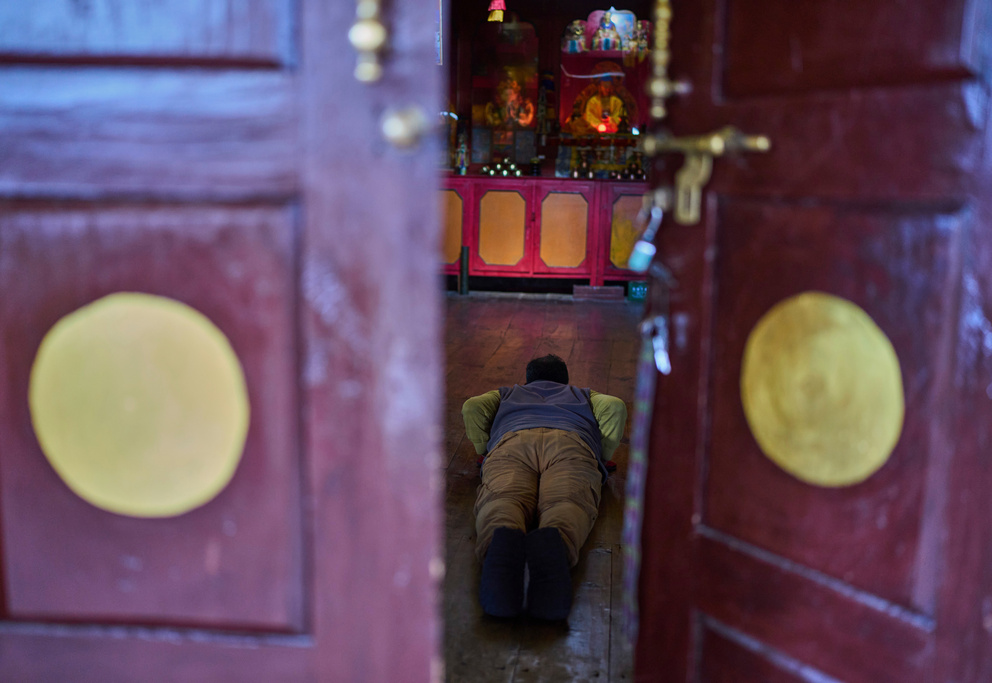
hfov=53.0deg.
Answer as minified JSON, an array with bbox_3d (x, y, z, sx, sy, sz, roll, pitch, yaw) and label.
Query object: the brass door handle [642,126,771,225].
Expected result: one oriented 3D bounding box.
[{"bbox_3d":[0.274,-0.215,1.296,0.050,0.115,0.195,-5,11,-33],"label":"brass door handle"}]

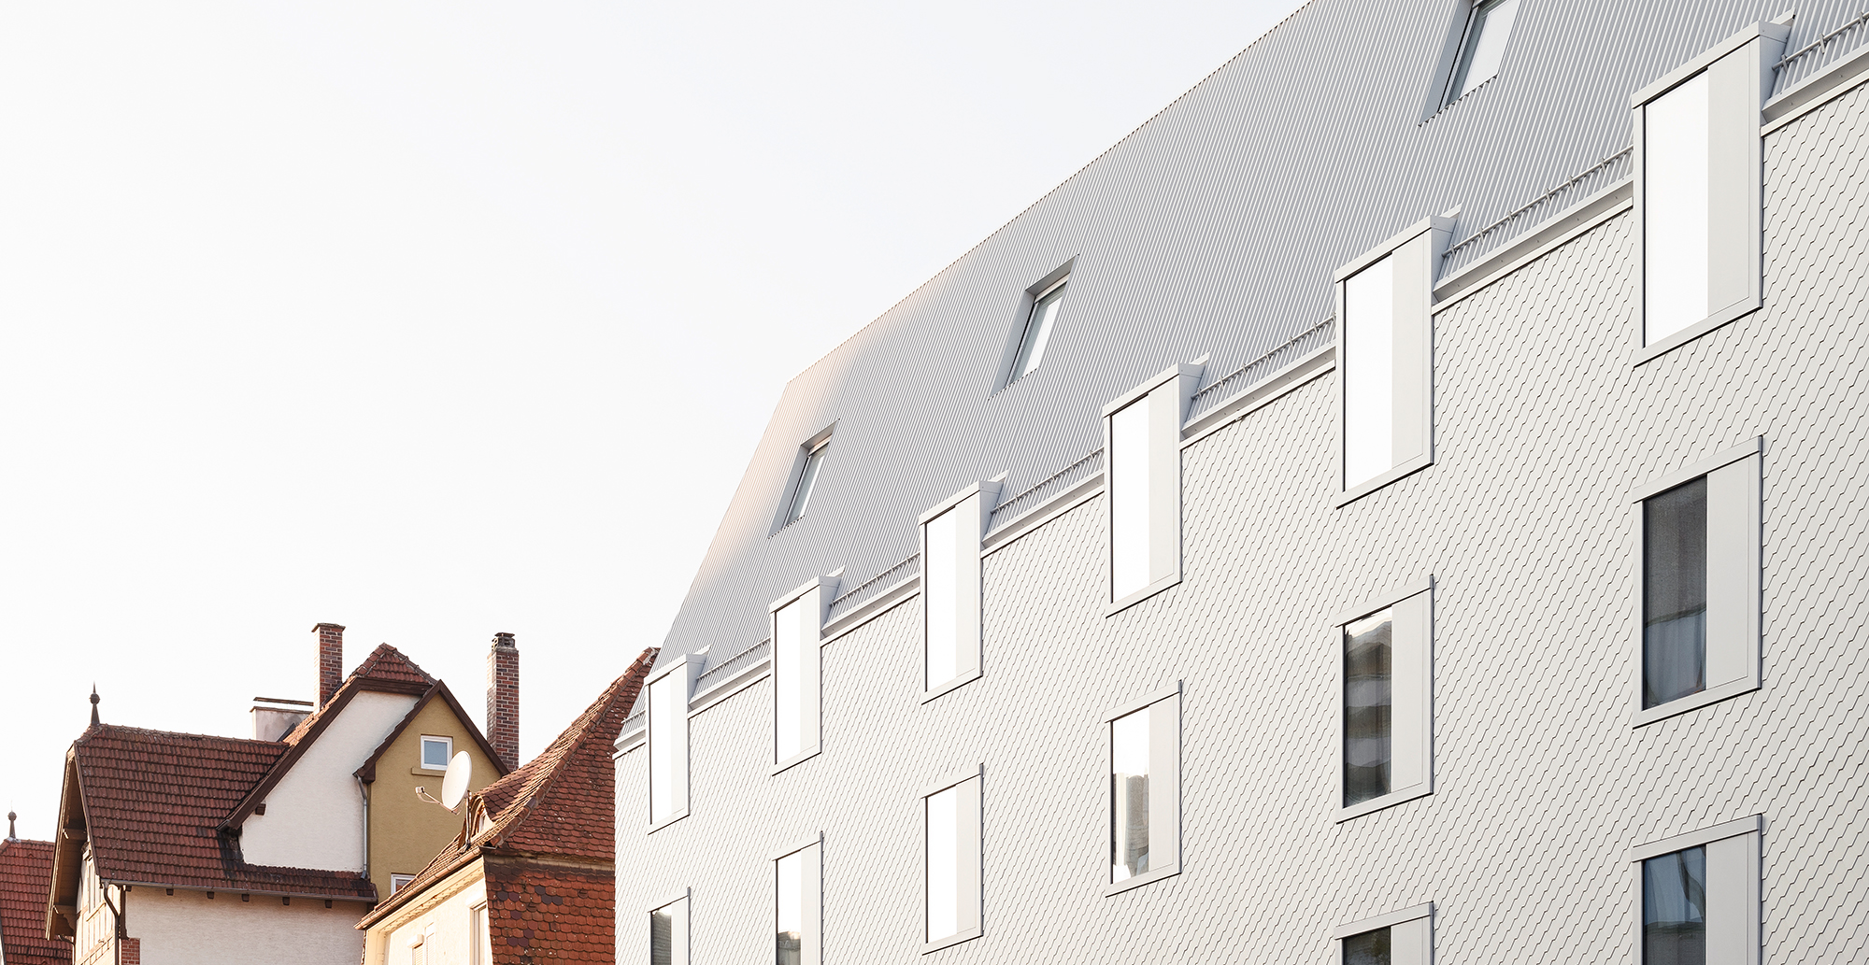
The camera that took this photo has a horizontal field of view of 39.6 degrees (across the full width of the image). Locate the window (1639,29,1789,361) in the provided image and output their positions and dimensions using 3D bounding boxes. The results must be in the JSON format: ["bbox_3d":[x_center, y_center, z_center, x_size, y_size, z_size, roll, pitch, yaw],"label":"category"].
[{"bbox_3d":[6.078,-2.209,20.424,0.300,2.196,1.334,6,-13,-28],"label":"window"}]

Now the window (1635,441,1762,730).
[{"bbox_3d":[6.013,0.823,20.388,0.150,1.936,1.334,6,-13,-28],"label":"window"}]

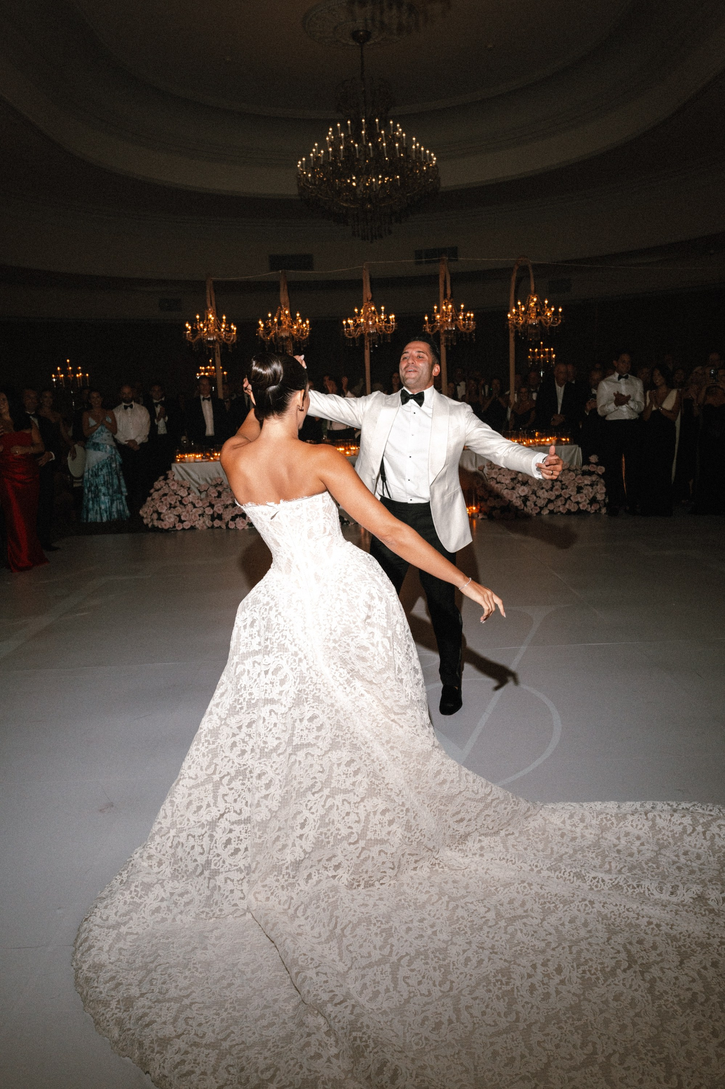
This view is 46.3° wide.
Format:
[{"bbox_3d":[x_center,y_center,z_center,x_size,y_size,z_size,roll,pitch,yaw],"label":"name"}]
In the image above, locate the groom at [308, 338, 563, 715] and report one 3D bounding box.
[{"bbox_3d":[0.289,-0.048,3.772,1.127,1.718,0.700,0,10,14],"label":"groom"}]

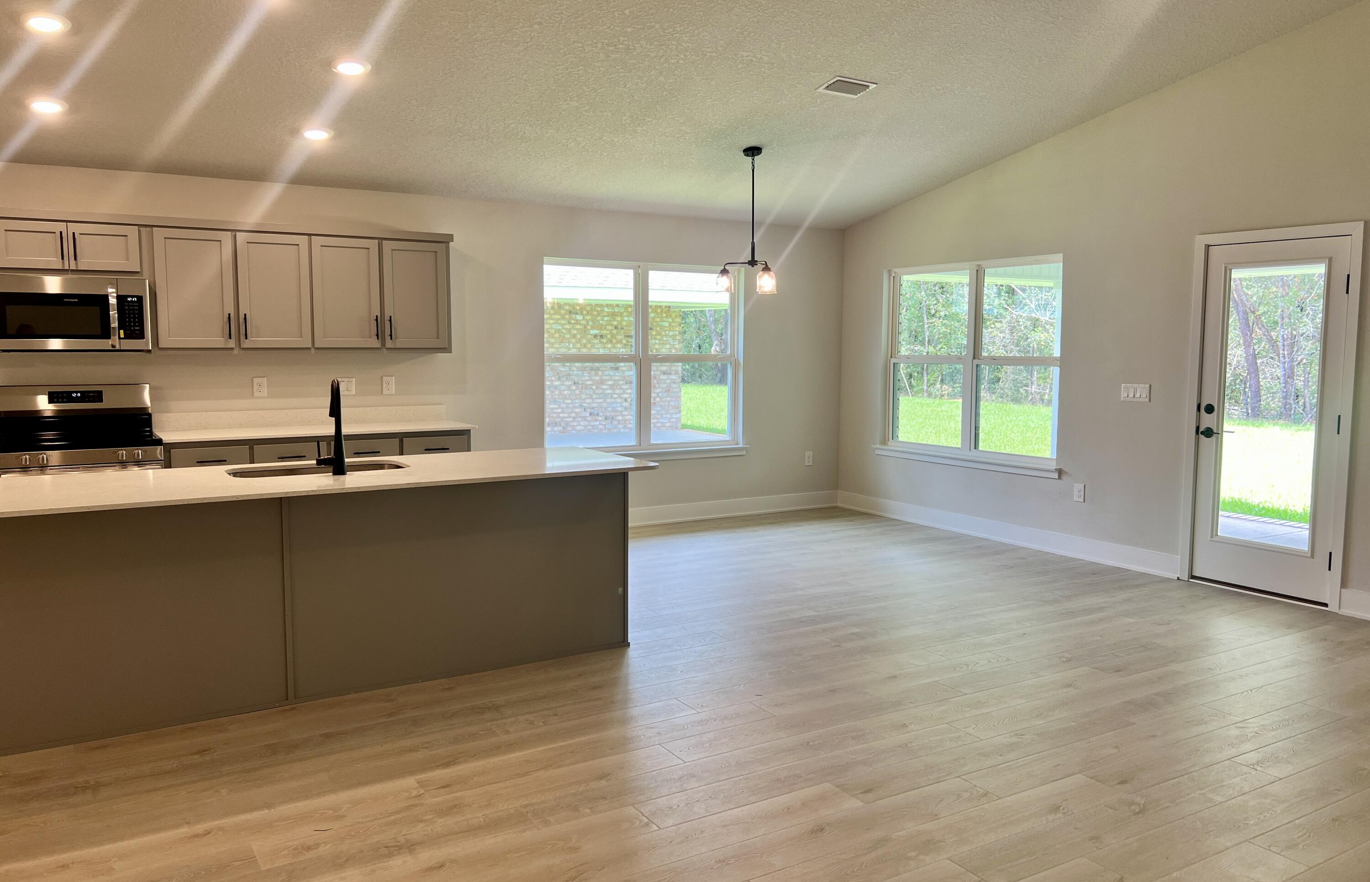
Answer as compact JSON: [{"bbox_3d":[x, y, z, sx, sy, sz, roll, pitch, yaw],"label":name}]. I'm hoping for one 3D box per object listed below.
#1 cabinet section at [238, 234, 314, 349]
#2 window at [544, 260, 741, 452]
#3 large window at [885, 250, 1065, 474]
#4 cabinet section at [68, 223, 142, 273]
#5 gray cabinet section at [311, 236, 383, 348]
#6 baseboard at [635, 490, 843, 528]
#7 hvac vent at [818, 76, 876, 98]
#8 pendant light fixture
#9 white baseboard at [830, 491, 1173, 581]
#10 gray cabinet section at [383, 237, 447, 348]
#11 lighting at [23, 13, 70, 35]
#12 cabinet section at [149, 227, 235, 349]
[{"bbox_3d":[-2.626,-0.938,6.511,0.443,0.719,0.322,-3,6,-32],"label":"cabinet section"},{"bbox_3d":[-0.298,-0.656,8.160,1.800,1.485,0.110,-3,6,-32],"label":"window"},{"bbox_3d":[2.181,-0.625,7.971,0.110,1.485,1.800,-3,6,-32],"label":"large window"},{"bbox_3d":[-3.396,-1.111,6.015,0.373,0.283,0.322,-3,6,-32],"label":"cabinet section"},{"bbox_3d":[-2.249,-0.959,6.744,0.448,0.719,0.322,-3,6,-32],"label":"gray cabinet section"},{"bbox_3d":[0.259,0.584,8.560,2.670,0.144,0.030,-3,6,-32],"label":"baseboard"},{"bbox_3d":[0.935,-2.035,5.936,0.305,0.030,0.195,-3,-5,-32],"label":"hvac vent"},{"bbox_3d":[0.408,-1.462,6.865,0.400,0.950,0.430,0,5,0],"label":"pendant light fixture"},{"bbox_3d":[2.242,0.661,7.870,0.030,0.144,3.299,-3,6,-32],"label":"white baseboard"},{"bbox_3d":[-1.869,-0.980,6.979,0.446,0.719,0.322,-3,6,-32],"label":"gray cabinet section"},{"bbox_3d":[-2.736,-1.789,4.409,0.190,0.030,0.190,-3,-5,-32],"label":"lighting"},{"bbox_3d":[-3.002,-0.916,6.279,0.448,0.719,0.322,-3,6,-32],"label":"cabinet section"}]

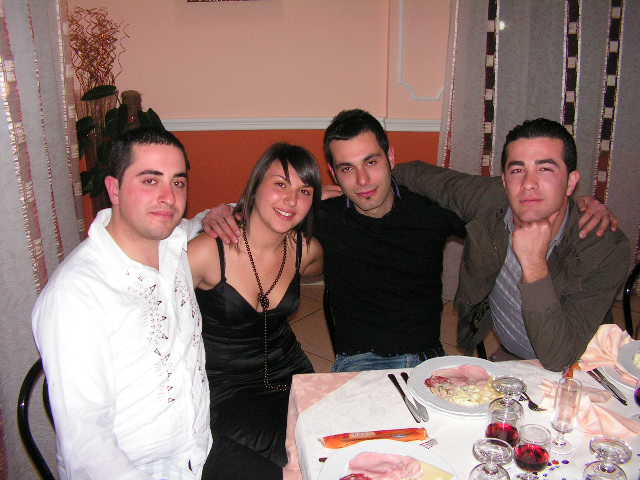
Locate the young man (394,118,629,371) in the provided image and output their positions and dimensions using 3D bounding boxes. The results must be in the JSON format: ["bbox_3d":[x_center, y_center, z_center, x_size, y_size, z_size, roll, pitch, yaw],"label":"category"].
[{"bbox_3d":[0.420,0.383,1.668,0.680,1.330,0.780,3,20,8],"label":"young man"}]

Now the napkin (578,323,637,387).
[{"bbox_3d":[0.704,0.280,1.585,0.190,0.080,0.200,0,20,0],"label":"napkin"}]

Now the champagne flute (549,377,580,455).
[{"bbox_3d":[0.487,0.346,1.312,0.050,0.150,0.050,0,20,0],"label":"champagne flute"}]

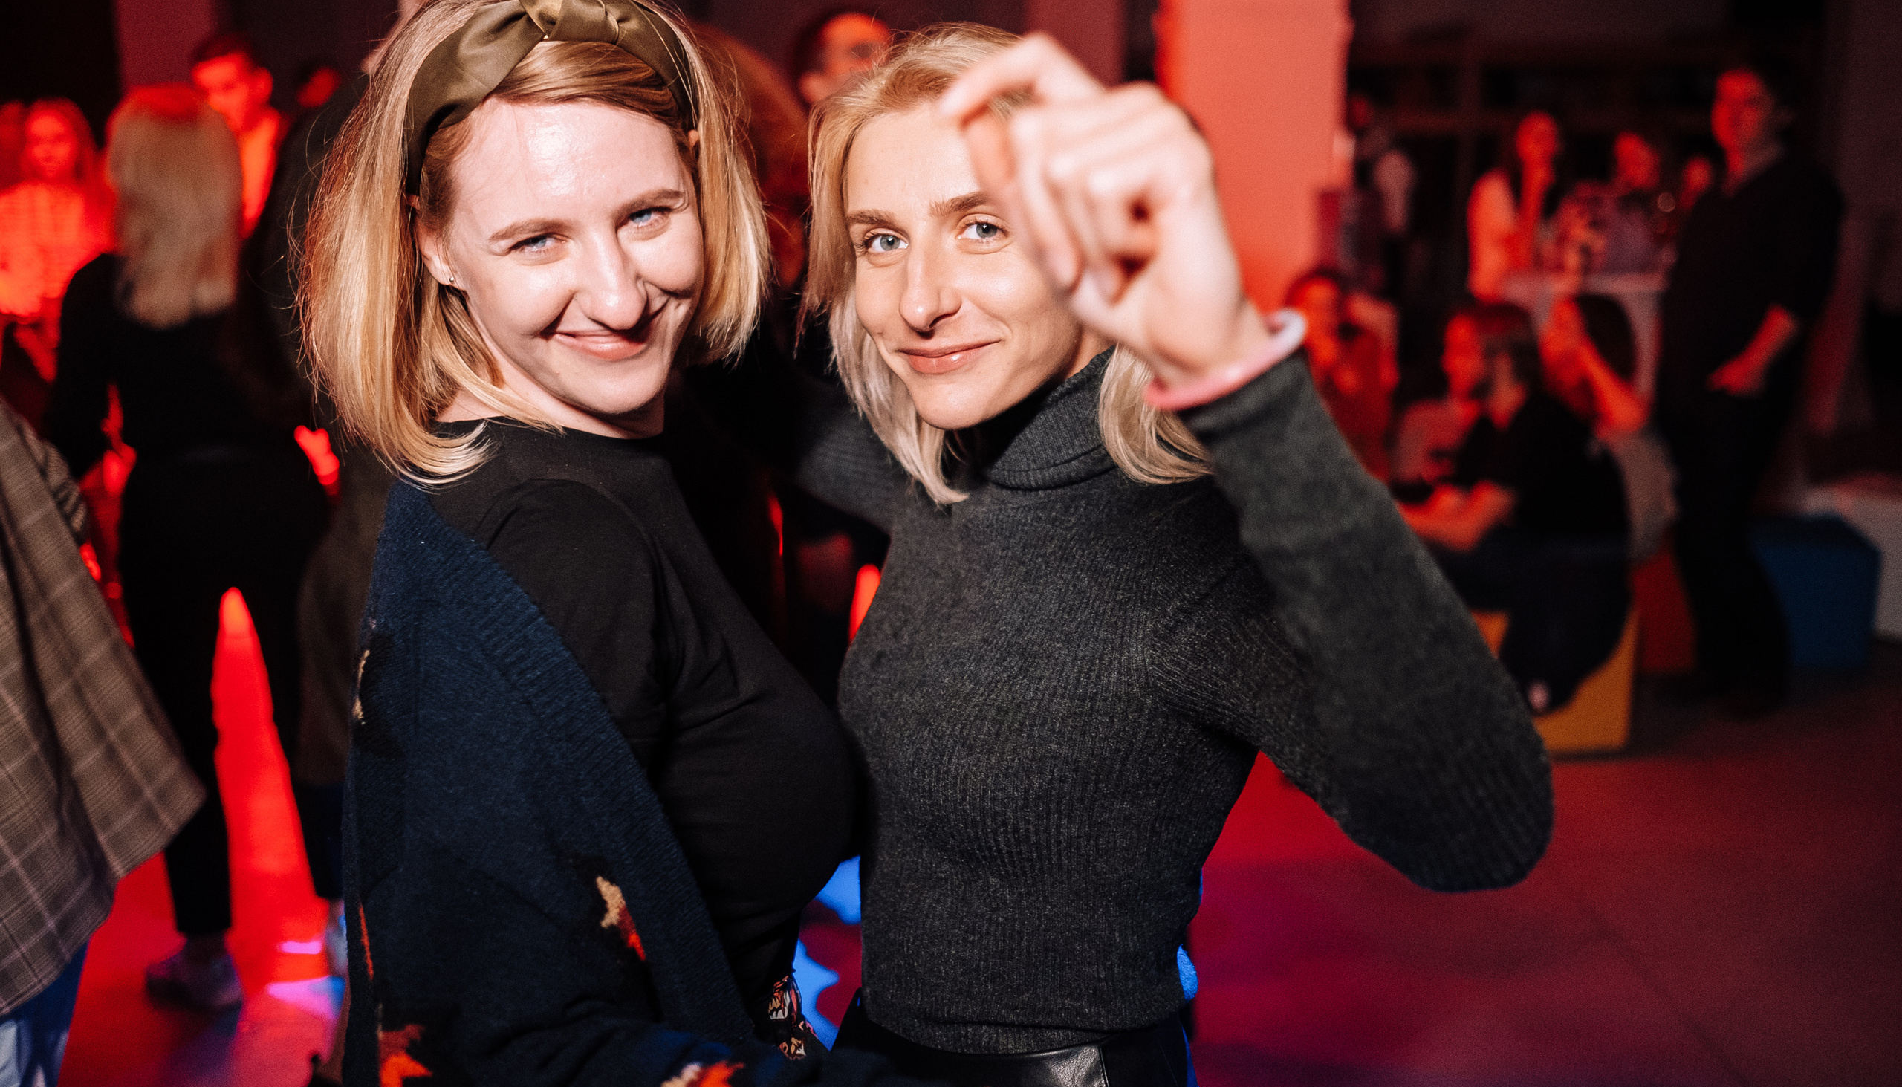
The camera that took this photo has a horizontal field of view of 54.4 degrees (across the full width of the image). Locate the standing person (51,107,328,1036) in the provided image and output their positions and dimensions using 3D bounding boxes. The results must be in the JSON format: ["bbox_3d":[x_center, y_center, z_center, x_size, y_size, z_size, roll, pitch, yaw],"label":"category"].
[{"bbox_3d":[-1.380,0.016,3.383,0.540,1.670,0.420,-1,12,-6],"label":"standing person"}]

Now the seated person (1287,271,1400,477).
[{"bbox_3d":[1.241,-0.265,5.828,0.500,1.180,0.800,0,12,0],"label":"seated person"}]

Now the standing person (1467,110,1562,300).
[{"bbox_3d":[2.212,-0.867,7.385,0.460,1.690,0.360,-4,13,-17],"label":"standing person"}]

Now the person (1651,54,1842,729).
[{"bbox_3d":[2.241,-0.437,5.196,0.530,1.790,0.400,11,17,42],"label":"person"}]

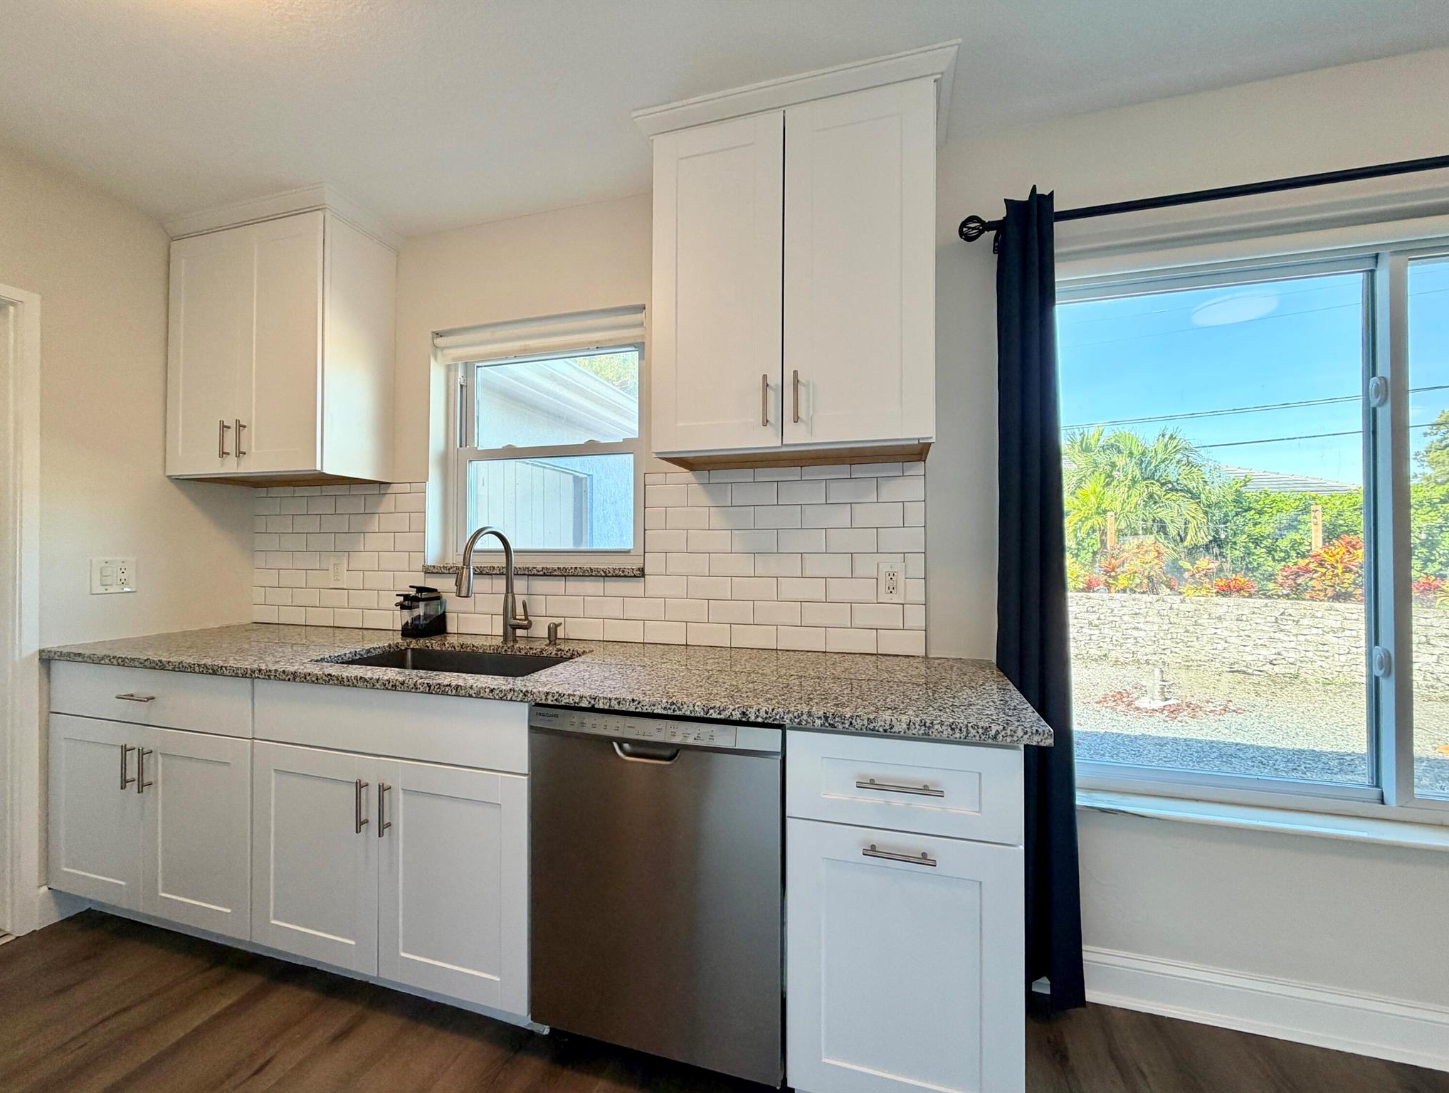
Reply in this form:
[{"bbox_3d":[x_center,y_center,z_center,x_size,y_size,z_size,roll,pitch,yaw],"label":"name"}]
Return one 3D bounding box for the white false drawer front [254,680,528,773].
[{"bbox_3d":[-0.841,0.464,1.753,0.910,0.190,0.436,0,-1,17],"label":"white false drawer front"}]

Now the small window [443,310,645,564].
[{"bbox_3d":[-0.684,-0.379,2.255,0.910,0.895,0.100,0,-1,17],"label":"small window"}]

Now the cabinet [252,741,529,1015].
[{"bbox_3d":[-0.819,0.841,1.831,0.913,0.572,0.606,0,-1,17],"label":"cabinet"}]

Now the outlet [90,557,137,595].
[{"bbox_3d":[-2.153,0.103,2.083,0.010,0.121,0.125,0,-1,17],"label":"outlet"}]

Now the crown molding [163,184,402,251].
[{"bbox_3d":[-1.689,-1.194,2.280,0.790,0.072,0.345,0,-1,17],"label":"crown molding"}]

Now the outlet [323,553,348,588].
[{"bbox_3d":[-1.572,0.109,2.398,0.086,0.126,0.012,0,-1,17],"label":"outlet"}]

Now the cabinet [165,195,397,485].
[{"bbox_3d":[-1.710,-0.726,2.297,0.760,0.945,0.315,0,-1,17],"label":"cabinet"}]

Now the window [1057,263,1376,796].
[{"bbox_3d":[1.331,-0.051,1.663,0.810,1.440,0.090,0,-1,17],"label":"window"}]

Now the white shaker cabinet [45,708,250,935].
[{"bbox_3d":[-1.692,0.841,2.093,0.911,0.572,0.606,0,-1,17],"label":"white shaker cabinet"}]

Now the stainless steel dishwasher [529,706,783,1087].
[{"bbox_3d":[-0.087,0.771,1.603,0.611,0.757,0.605,0,-1,17],"label":"stainless steel dishwasher"}]

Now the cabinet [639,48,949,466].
[{"bbox_3d":[0.206,-0.728,1.698,0.831,0.952,0.362,0,-1,17],"label":"cabinet"}]

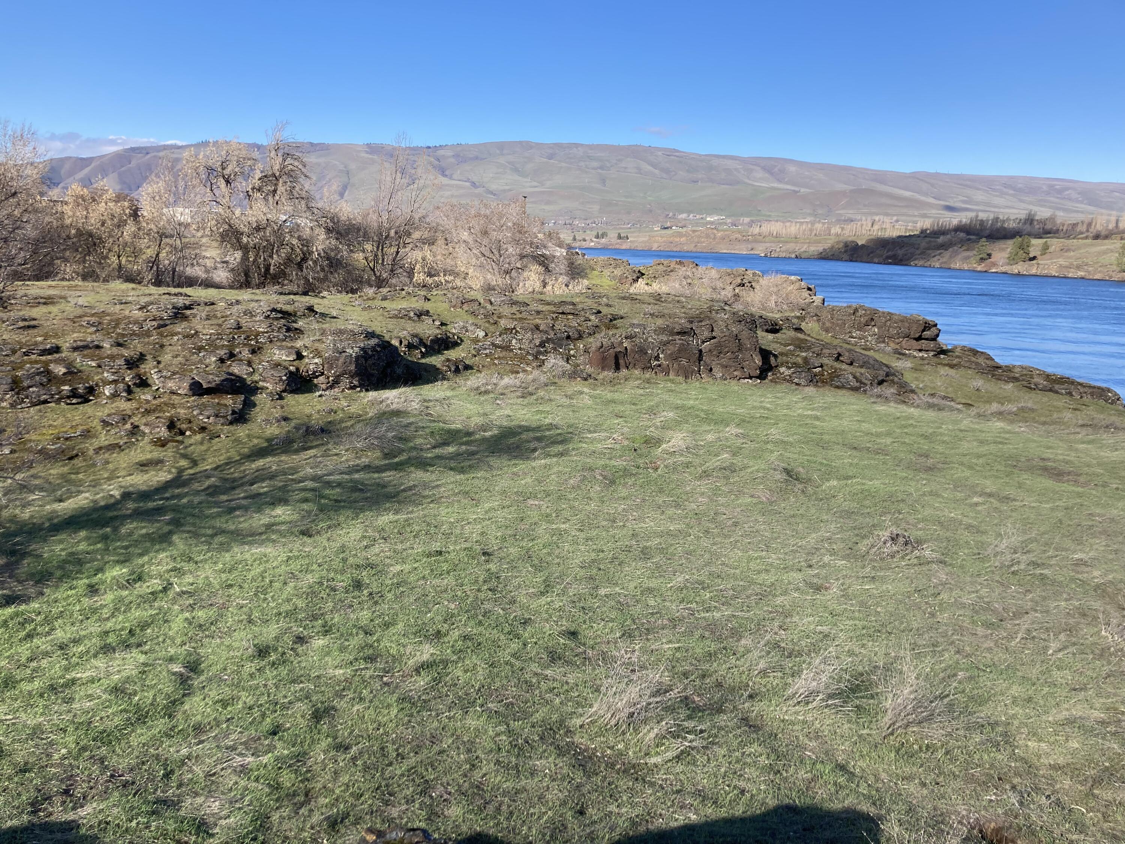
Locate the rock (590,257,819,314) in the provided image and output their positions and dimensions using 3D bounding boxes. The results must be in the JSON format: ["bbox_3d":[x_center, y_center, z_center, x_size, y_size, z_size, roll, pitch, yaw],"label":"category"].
[{"bbox_3d":[6.062,-5.949,38.598,8.984,1.919,4.800,5,13,23],"label":"rock"}]

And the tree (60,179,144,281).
[{"bbox_3d":[-18.367,-7.659,36.418,2.925,4.086,2.633,-6,13,-26],"label":"tree"}]

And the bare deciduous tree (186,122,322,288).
[{"bbox_3d":[-12.268,-8.585,36.552,5.084,6.459,4.576,-4,12,-18],"label":"bare deciduous tree"}]

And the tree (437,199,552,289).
[{"bbox_3d":[-2.805,-7.475,38.174,5.101,3.728,4.591,-1,12,-4],"label":"tree"}]

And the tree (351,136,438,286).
[{"bbox_3d":[-6.842,-8.457,36.931,3.466,6.121,3.119,-2,12,-10],"label":"tree"}]

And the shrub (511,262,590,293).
[{"bbox_3d":[-0.492,-5.784,36.542,3.452,1.249,2.034,0,12,-1],"label":"shrub"}]

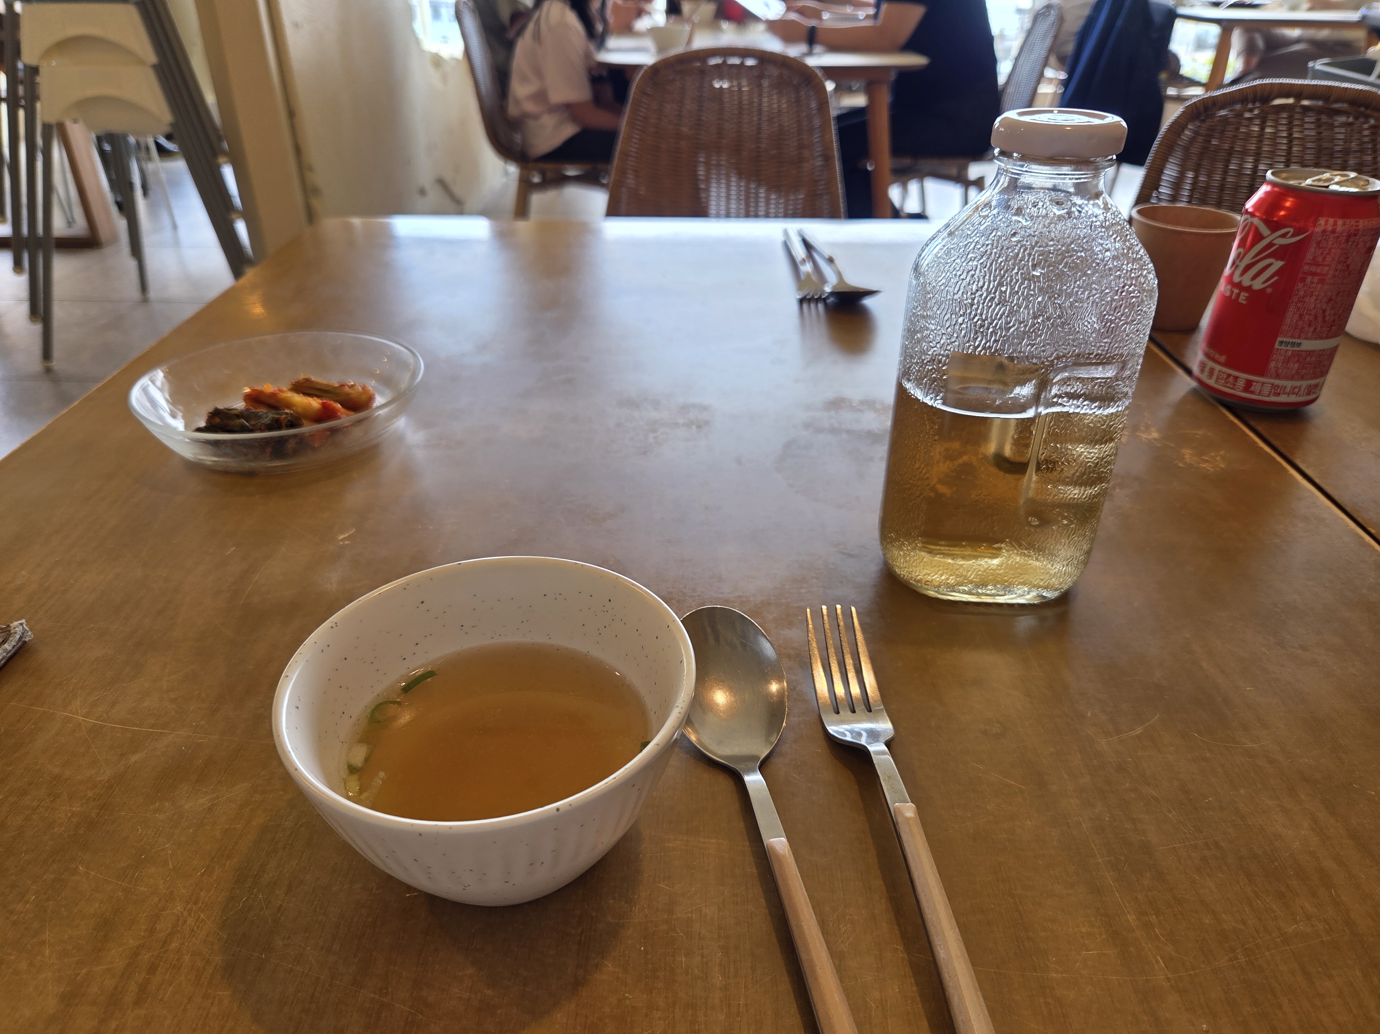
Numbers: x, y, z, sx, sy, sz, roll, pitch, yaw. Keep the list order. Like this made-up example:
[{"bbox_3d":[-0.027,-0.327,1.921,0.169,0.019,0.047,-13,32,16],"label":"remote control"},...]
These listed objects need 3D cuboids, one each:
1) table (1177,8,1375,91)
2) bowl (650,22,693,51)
[{"bbox_3d":[2.400,-1.936,4.247,0.820,0.730,1.050,0,32,0],"label":"table"},{"bbox_3d":[-0.049,-1.203,2.313,0.112,0.058,0.112,0,32,0],"label":"bowl"}]

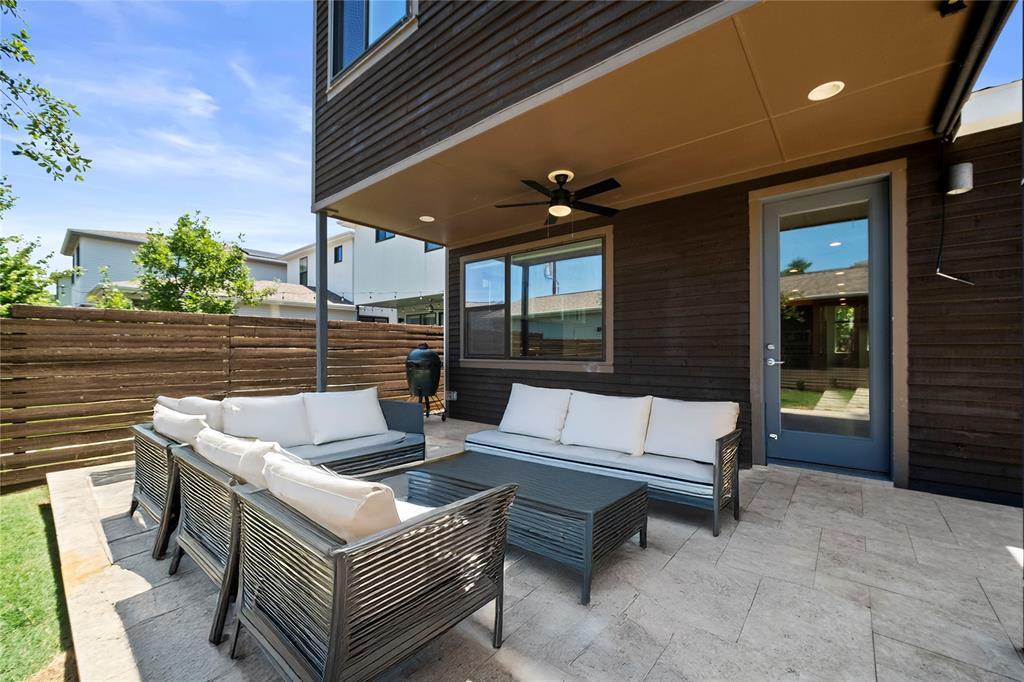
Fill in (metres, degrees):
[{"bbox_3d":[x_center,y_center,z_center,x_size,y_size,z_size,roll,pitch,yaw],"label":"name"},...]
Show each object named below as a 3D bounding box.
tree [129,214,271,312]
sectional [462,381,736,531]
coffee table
[{"bbox_3d":[-6.630,-0.620,8.500,2.800,4.400,2.800,-1,-1,39],"label":"tree"},{"bbox_3d":[0.689,0.873,3.493,2.222,0.838,0.646,-1,-1,39],"label":"sectional"},{"bbox_3d":[0.067,1.065,2.555,1.333,0.419,0.697,-1,-1,39],"label":"coffee table"}]

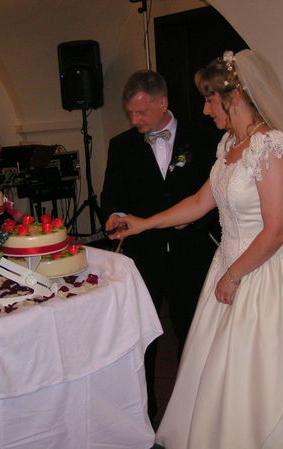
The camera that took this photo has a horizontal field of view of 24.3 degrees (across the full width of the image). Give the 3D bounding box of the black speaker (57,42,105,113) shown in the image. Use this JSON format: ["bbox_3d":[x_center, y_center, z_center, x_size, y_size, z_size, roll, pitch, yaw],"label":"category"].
[{"bbox_3d":[-0.569,-1.406,6.239,0.375,0.620,0.350,1,14,13],"label":"black speaker"}]

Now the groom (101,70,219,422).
[{"bbox_3d":[0.097,0.133,3.195,0.550,1.740,0.420,4,15,23],"label":"groom"}]

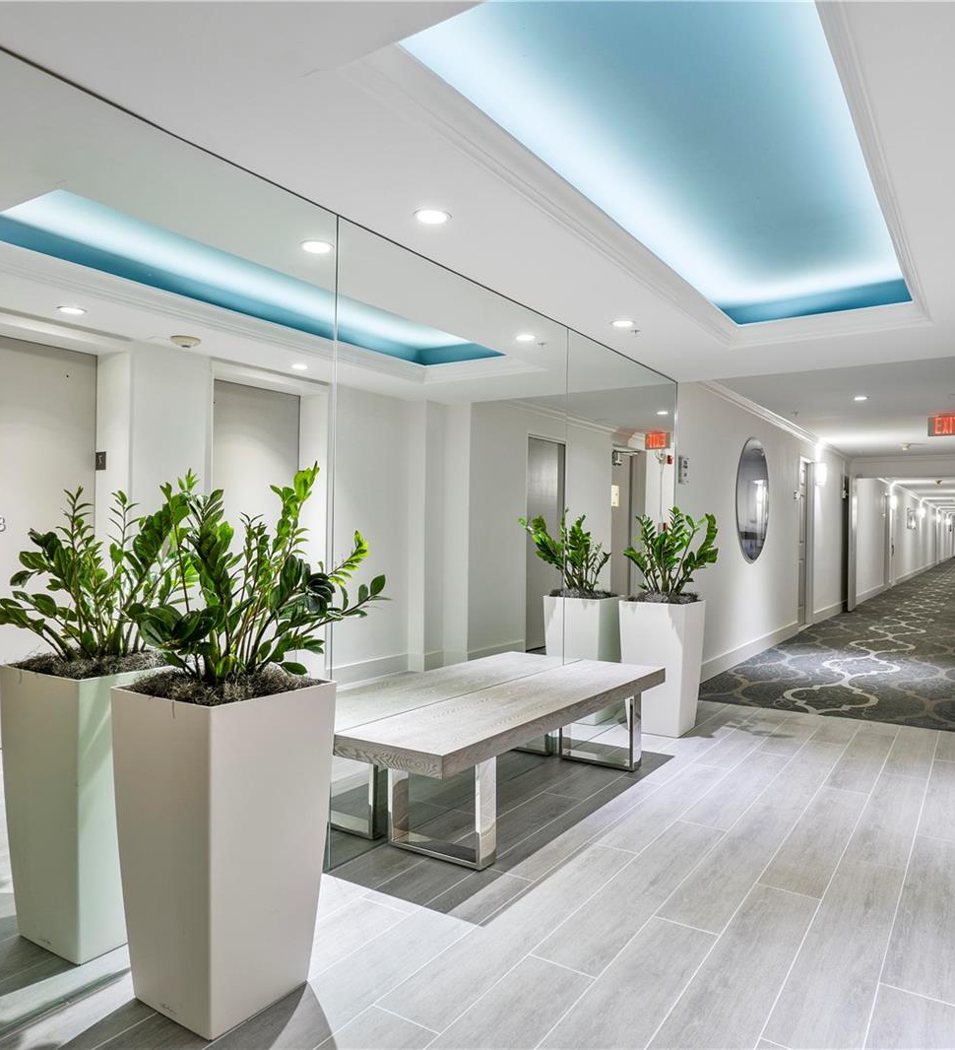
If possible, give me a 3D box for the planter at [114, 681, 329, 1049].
[{"bbox_3d":[-0.655,0.811,1.938,0.380,0.785,0.380,1,0,34],"label":"planter"}]

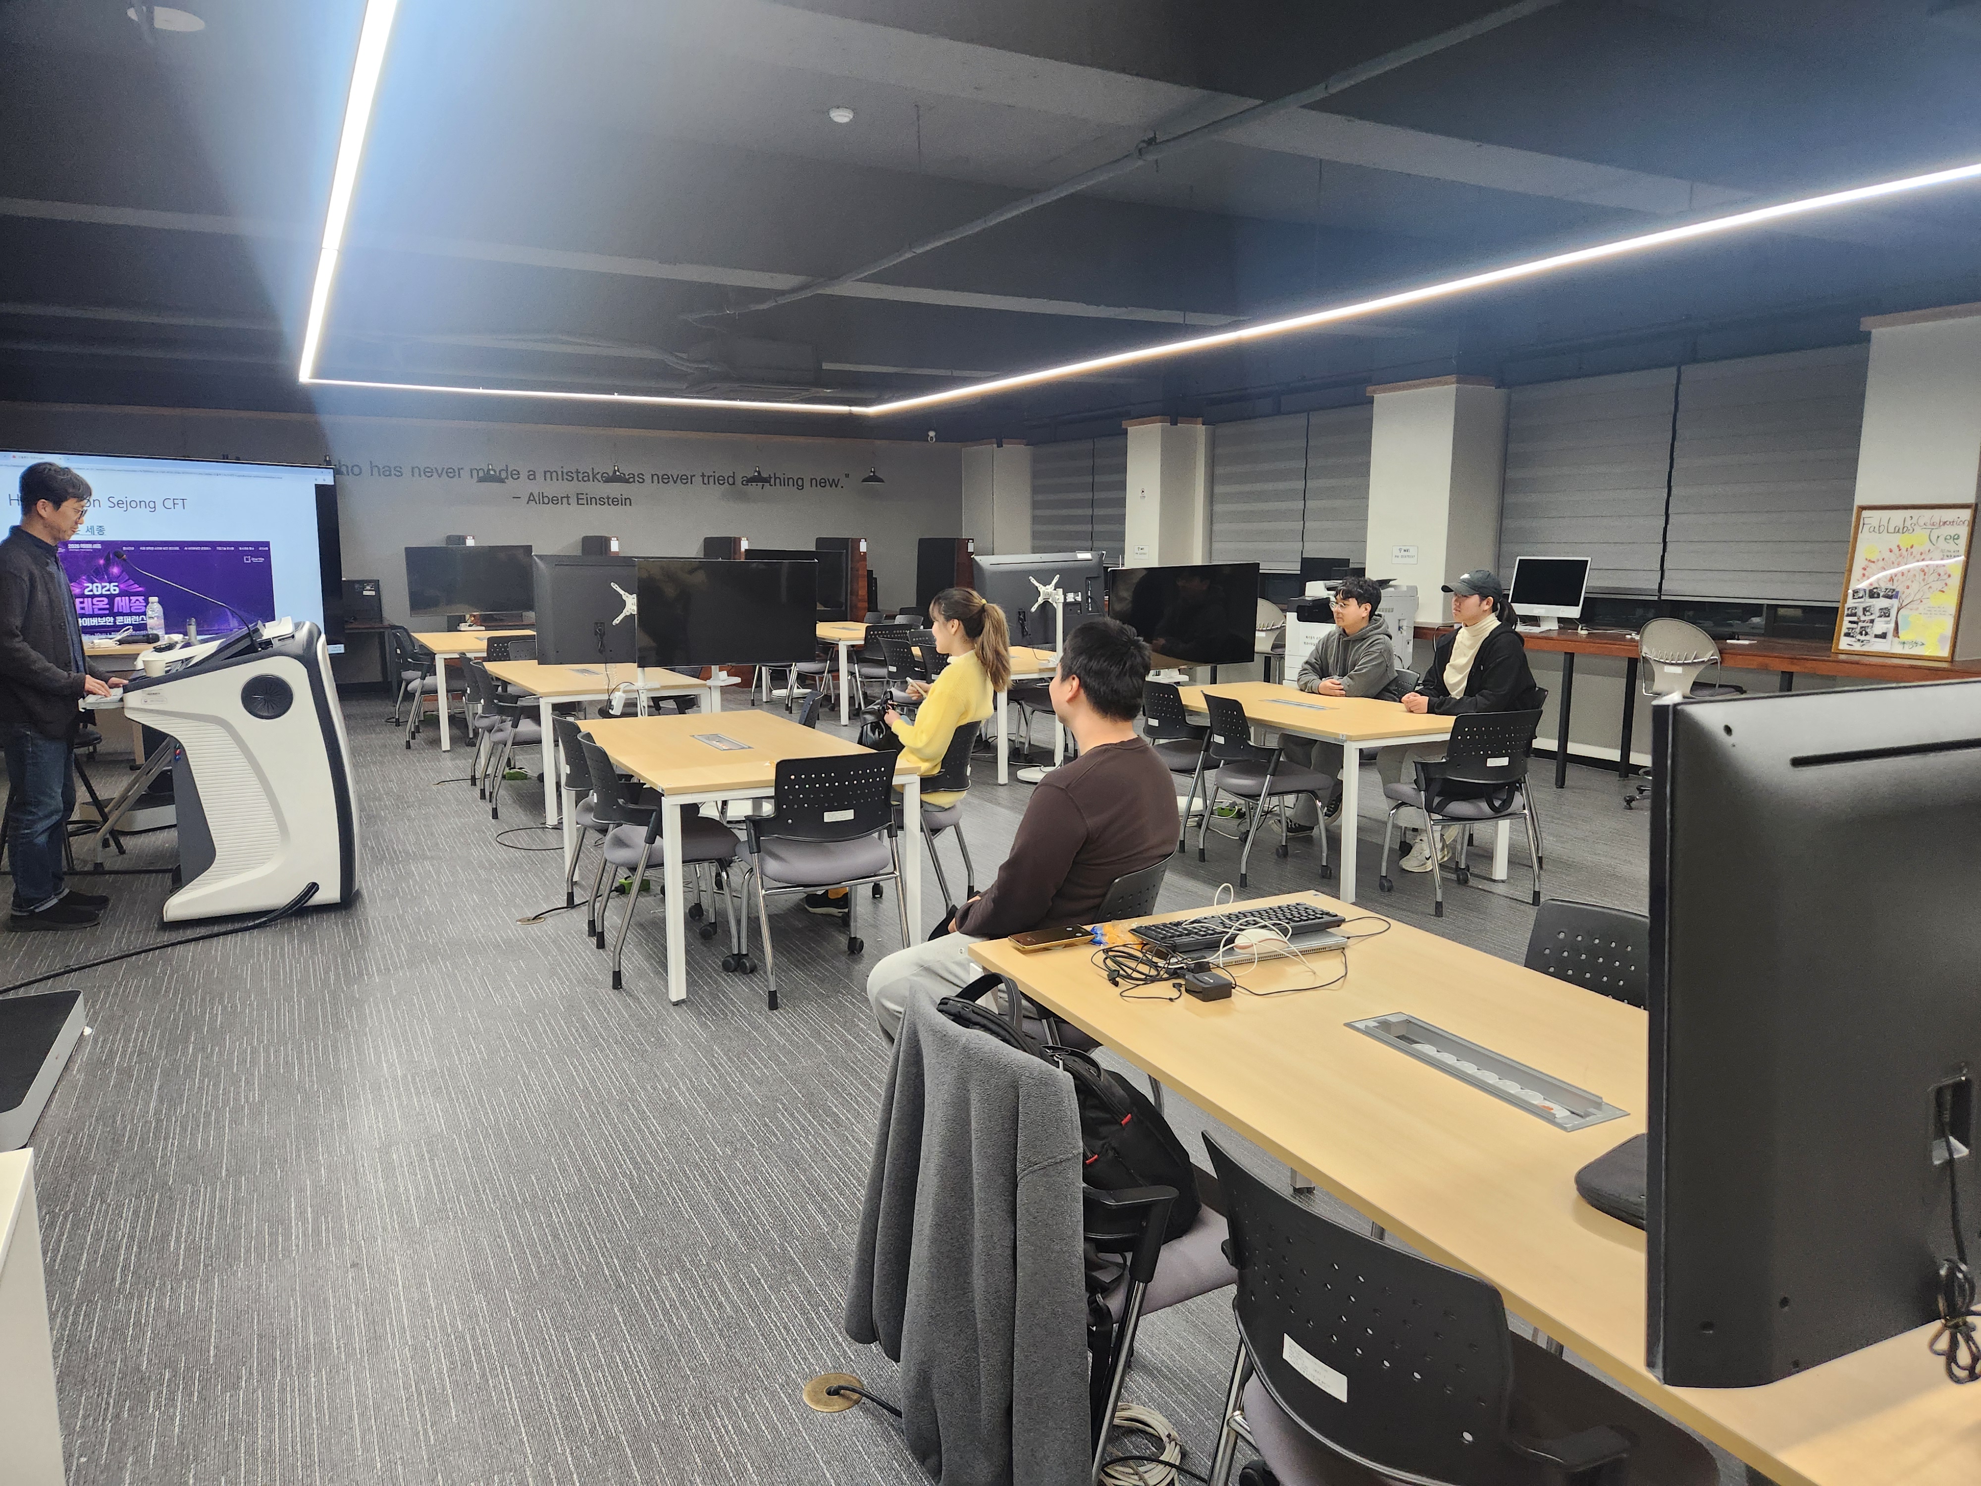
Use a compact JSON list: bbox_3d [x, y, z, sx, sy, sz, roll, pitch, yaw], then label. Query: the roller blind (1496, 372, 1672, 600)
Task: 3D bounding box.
[{"bbox_3d":[4.022,-1.737,8.961,0.060,1.439,1.280,-5,10,-28],"label":"roller blind"}]

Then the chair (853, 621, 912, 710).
[{"bbox_3d":[-0.938,-0.547,10.747,0.540,0.820,0.540,-4,10,-27],"label":"chair"}]

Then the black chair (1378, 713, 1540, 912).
[{"bbox_3d":[2.015,0.269,5.651,0.540,0.820,0.540,-4,10,-24],"label":"black chair"}]

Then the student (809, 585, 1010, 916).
[{"bbox_3d":[-0.355,0.040,5.372,0.790,1.340,0.460,1,9,6],"label":"student"}]

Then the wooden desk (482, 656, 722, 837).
[{"bbox_3d":[-2.424,-0.066,8.006,0.923,0.715,1.803,-5,10,-29],"label":"wooden desk"}]

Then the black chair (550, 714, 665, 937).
[{"bbox_3d":[-1.470,0.306,5.361,0.550,0.810,0.530,-5,10,-28],"label":"black chair"}]

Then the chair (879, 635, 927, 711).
[{"bbox_3d":[-0.408,-0.306,9.232,0.540,0.820,0.540,-4,10,-24],"label":"chair"}]

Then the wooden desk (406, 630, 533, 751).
[{"bbox_3d":[-3.964,-0.451,10.412,0.923,0.715,1.803,-5,10,-28],"label":"wooden desk"}]

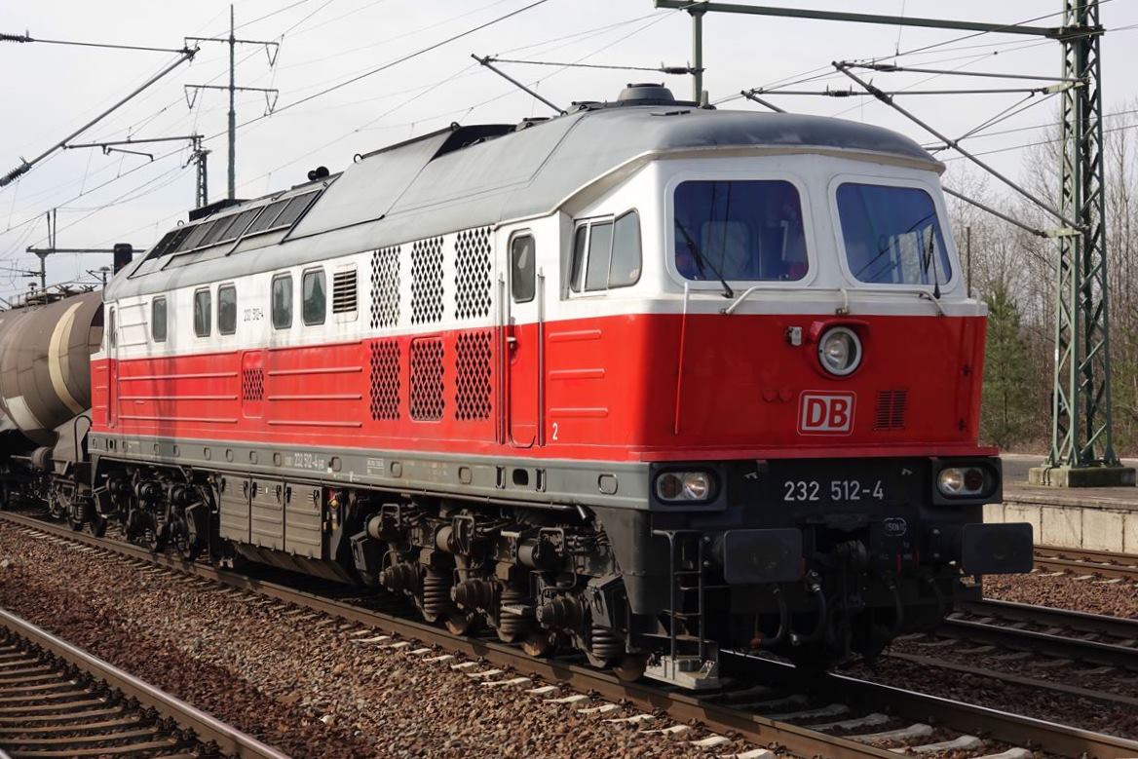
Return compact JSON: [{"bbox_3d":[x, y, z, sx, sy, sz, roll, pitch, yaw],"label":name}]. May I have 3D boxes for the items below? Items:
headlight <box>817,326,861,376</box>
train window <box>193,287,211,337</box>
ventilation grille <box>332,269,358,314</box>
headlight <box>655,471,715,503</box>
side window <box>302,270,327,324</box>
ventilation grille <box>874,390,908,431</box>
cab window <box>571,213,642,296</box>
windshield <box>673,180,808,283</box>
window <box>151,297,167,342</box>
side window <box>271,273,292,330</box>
[{"bbox_3d":[1.787,-0.186,14.406,0.335,0.330,0.160,0,-1,-23],"label":"headlight"},{"bbox_3d":[-4.145,-0.755,24.484,0.060,0.563,0.780,0,-1,-23],"label":"train window"},{"bbox_3d":[-2.023,-0.789,19.551,0.050,0.387,0.700,0,-1,-23],"label":"ventilation grille"},{"bbox_3d":[0.744,0.697,14.046,0.450,0.225,0.120,0,-1,-23],"label":"headlight"},{"bbox_3d":[-2.402,-0.781,20.444,0.060,0.557,0.800,0,-1,-23],"label":"side window"},{"bbox_3d":[2.208,0.207,14.707,0.250,0.275,0.030,0,7,-23],"label":"ventilation grille"},{"bbox_3d":[0.270,-0.861,14.583,0.060,0.538,0.907,6,-4,-32],"label":"cab window"},{"bbox_3d":[1.134,-0.993,14.418,0.925,0.718,0.060,-1,-16,-14],"label":"windshield"},{"bbox_3d":[-5.027,-0.736,26.527,0.060,0.555,0.790,0,-1,-23],"label":"window"},{"bbox_3d":[-2.838,-0.772,21.454,0.060,0.558,0.780,0,-1,-23],"label":"side window"}]

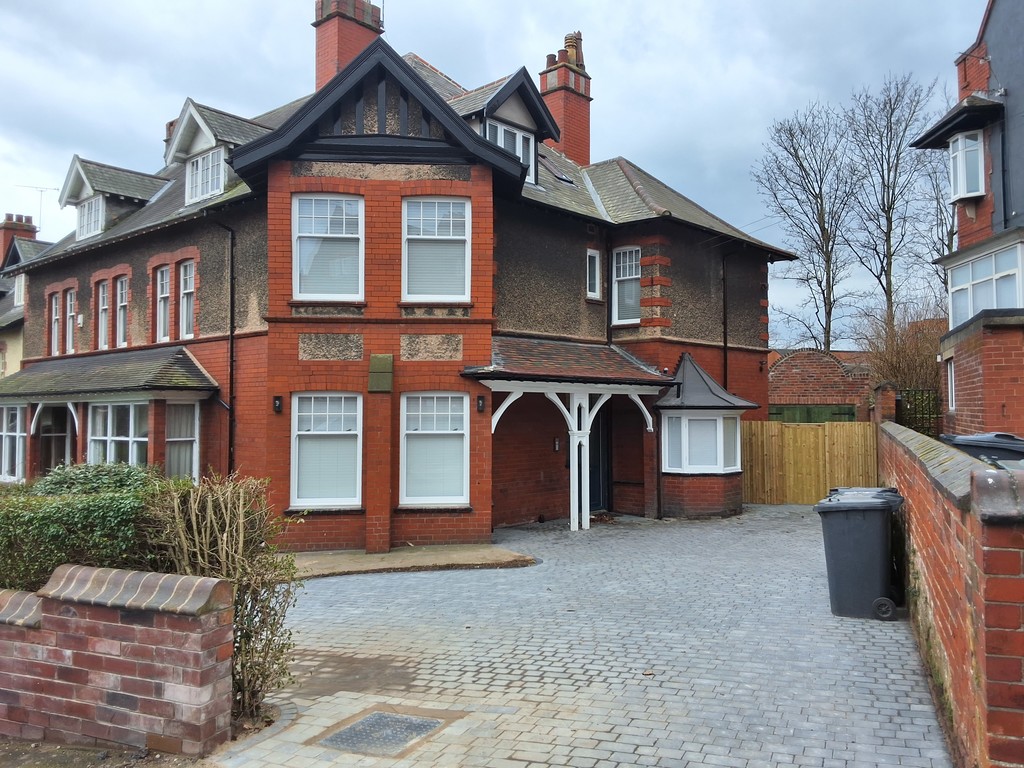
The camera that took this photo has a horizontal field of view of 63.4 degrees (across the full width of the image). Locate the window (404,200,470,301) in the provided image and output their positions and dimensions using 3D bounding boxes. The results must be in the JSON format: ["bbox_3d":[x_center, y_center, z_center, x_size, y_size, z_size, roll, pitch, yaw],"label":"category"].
[{"bbox_3d":[-1.195,-2.142,13.202,1.082,1.697,0.160,0,-2,-3],"label":"window"}]

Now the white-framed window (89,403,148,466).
[{"bbox_3d":[-7.548,1.223,15.820,2.700,1.670,0.200,-2,-3,42],"label":"white-framed window"}]

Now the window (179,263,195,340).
[{"bbox_3d":[-6.517,-1.689,16.821,0.740,1.600,0.120,-2,-3,42],"label":"window"}]

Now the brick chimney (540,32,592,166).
[{"bbox_3d":[1.462,-7.541,22.164,0.880,3.500,1.250,-2,-3,42],"label":"brick chimney"}]

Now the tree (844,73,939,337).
[{"bbox_3d":[20.272,-6.569,44.245,4.993,20.410,4.993,-1,-2,25],"label":"tree"}]

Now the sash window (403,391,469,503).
[{"bbox_3d":[-1.201,1.010,12.875,1.050,1.740,0.120,0,-2,-4],"label":"sash window"}]

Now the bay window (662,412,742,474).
[{"bbox_3d":[4.015,1.186,16.873,1.032,1.211,1.870,-2,-3,42],"label":"bay window"}]

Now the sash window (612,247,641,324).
[{"bbox_3d":[2.406,-2.013,17.080,0.750,1.550,0.120,-2,-3,42],"label":"sash window"}]

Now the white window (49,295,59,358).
[{"bbox_3d":[-11.767,-1.536,21.545,0.750,1.640,0.120,-2,-3,42],"label":"white window"}]

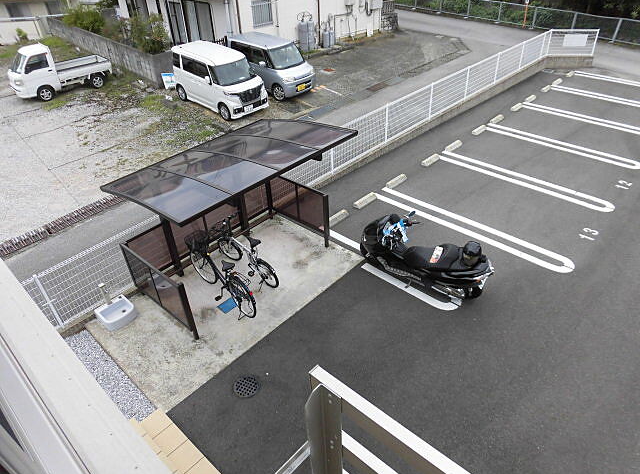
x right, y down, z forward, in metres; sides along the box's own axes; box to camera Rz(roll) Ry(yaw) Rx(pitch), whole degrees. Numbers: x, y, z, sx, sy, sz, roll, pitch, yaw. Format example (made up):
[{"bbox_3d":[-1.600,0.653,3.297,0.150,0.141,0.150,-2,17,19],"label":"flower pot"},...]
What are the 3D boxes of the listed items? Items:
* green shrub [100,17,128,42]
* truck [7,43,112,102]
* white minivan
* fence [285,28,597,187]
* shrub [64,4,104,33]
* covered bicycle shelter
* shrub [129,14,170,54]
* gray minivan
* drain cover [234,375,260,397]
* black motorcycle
[{"bbox_3d":[-9.263,-9.353,20.000,1.200,1.100,1.250,27,44,32],"label":"green shrub"},{"bbox_3d":[-10.229,-6.651,17.474,3.400,1.790,1.475,-28,44,-33],"label":"truck"},{"bbox_3d":[-3.303,-5.130,14.466,3.400,1.785,1.475,30,45,35],"label":"white minivan"},{"bbox_3d":[4.900,-4.400,13.009,1.400,1.050,15.600,27,44,32],"label":"fence"},{"bbox_3d":[-11.726,-10.784,22.000,1.800,1.250,1.800,27,44,32],"label":"shrub"},{"bbox_3d":[-1.190,-0.288,6.637,2.080,2.250,3.000,27,44,32],"label":"covered bicycle shelter"},{"bbox_3d":[-6.917,-8.256,18.000,1.500,1.650,1.600,27,44,32],"label":"shrub"},{"bbox_3d":[-1.830,-6.228,16.209,3.400,1.700,1.475,30,45,35],"label":"gray minivan"},{"bbox_3d":[-0.928,1.882,5.549,0.320,0.030,0.320,0,36,0],"label":"drain cover"},{"bbox_3d":[1.565,0.266,6.789,2.080,1.170,0.800,17,39,23],"label":"black motorcycle"}]

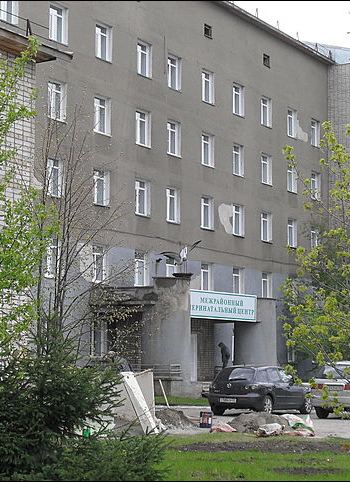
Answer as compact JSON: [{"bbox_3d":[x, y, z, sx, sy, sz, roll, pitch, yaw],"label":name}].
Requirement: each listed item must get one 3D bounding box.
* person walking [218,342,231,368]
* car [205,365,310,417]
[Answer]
[{"bbox_3d":[2.220,5.420,59.000,0.500,1.700,0.500,2,-6,-12],"label":"person walking"},{"bbox_3d":[2.645,4.455,39.400,1.780,1.465,4.420,-3,-6,31],"label":"car"}]

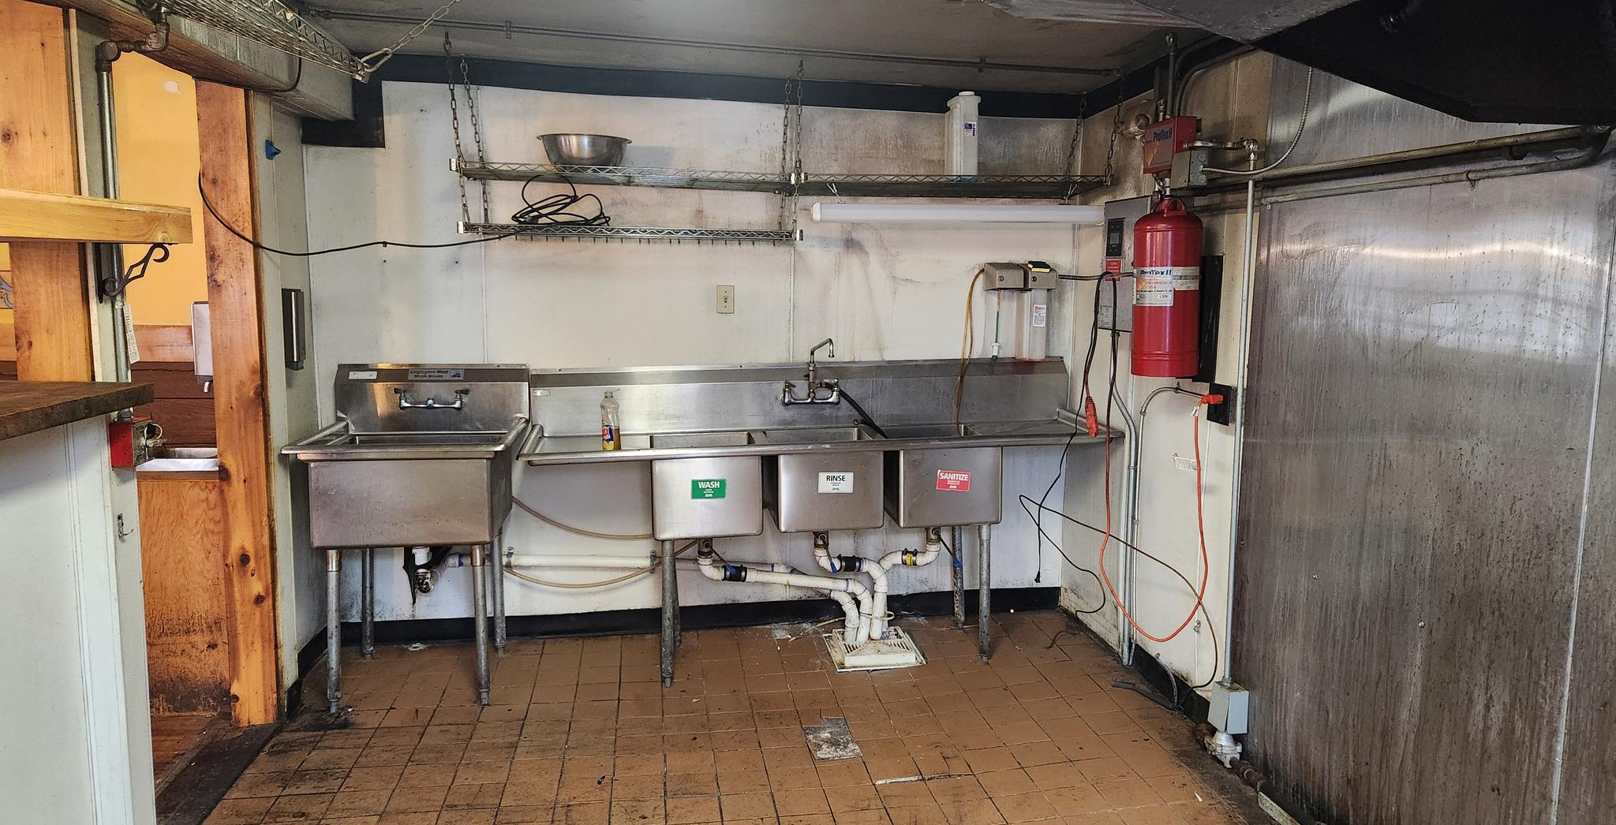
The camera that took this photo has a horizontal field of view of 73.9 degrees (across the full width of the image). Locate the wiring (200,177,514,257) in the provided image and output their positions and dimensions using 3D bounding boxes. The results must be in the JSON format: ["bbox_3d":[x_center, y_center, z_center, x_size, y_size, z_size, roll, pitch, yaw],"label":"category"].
[{"bbox_3d":[-1.500,-0.665,3.782,0.897,0.251,0.790,-1,7,-8],"label":"wiring"}]

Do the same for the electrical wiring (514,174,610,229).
[{"bbox_3d":[-0.922,-0.790,4.032,0.353,0.195,0.258,-1,7,-10],"label":"electrical wiring"}]

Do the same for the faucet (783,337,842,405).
[{"bbox_3d":[0.034,-0.167,4.435,0.243,0.287,0.218,-1,7,-11],"label":"faucet"}]

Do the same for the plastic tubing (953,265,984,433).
[{"bbox_3d":[0.672,-0.276,4.463,0.128,0.669,0.137,-1,7,-10],"label":"plastic tubing"}]

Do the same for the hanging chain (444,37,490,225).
[{"bbox_3d":[-1.254,-1.017,3.956,0.106,0.654,0.395,-1,7,-10],"label":"hanging chain"}]

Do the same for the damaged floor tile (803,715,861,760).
[{"bbox_3d":[0.074,1.066,3.500,0.155,0.012,0.310,-1,8,-9],"label":"damaged floor tile"}]

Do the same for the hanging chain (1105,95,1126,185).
[{"bbox_3d":[1.213,-1.088,4.255,0.059,0.386,0.050,-1,7,-11],"label":"hanging chain"}]

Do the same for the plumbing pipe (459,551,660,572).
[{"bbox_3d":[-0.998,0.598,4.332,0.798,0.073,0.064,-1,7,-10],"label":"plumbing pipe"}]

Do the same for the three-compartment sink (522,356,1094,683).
[{"bbox_3d":[0.066,0.398,4.330,2.295,1.143,0.663,-1,7,-11],"label":"three-compartment sink"}]

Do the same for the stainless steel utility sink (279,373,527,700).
[{"bbox_3d":[-1.424,0.422,4.017,0.723,1.153,0.703,-1,7,-10],"label":"stainless steel utility sink"}]

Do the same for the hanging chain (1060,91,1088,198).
[{"bbox_3d":[1.119,-1.120,4.490,0.102,0.441,0.050,-1,7,-10],"label":"hanging chain"}]

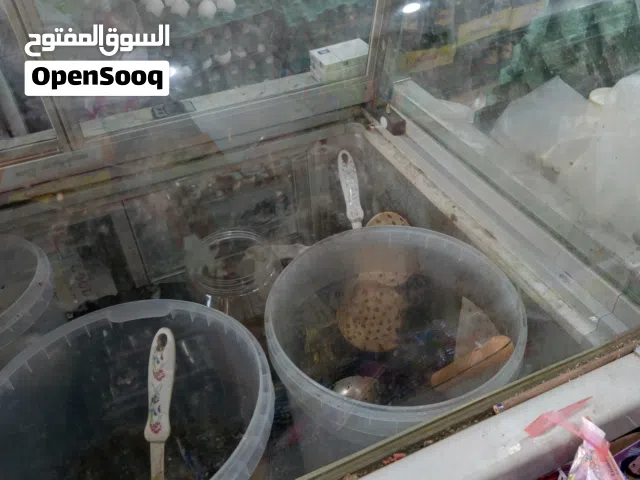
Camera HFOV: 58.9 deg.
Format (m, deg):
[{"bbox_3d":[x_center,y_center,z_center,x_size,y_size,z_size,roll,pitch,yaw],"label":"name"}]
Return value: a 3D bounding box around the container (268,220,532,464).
[{"bbox_3d":[0.095,0.180,0.750,0.300,0.285,0.300,-5,40,0],"label":"container"}]

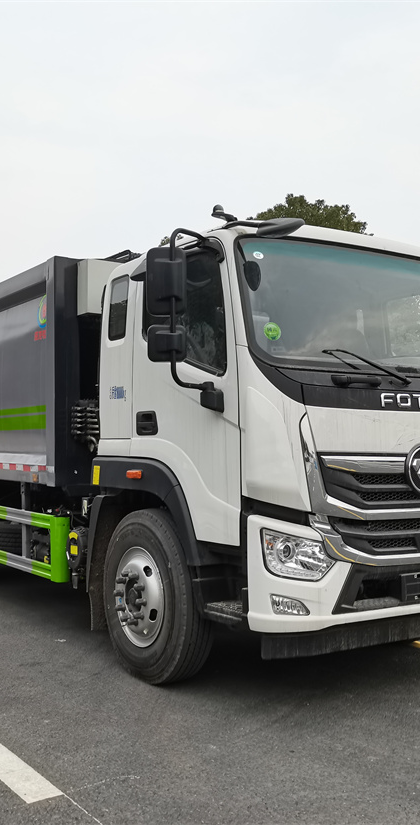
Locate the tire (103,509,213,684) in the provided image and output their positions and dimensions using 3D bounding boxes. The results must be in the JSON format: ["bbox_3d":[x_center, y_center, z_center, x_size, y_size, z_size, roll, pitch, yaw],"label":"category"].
[{"bbox_3d":[-0.334,1.121,5.126,0.280,1.030,1.030,2,-3,-35],"label":"tire"}]

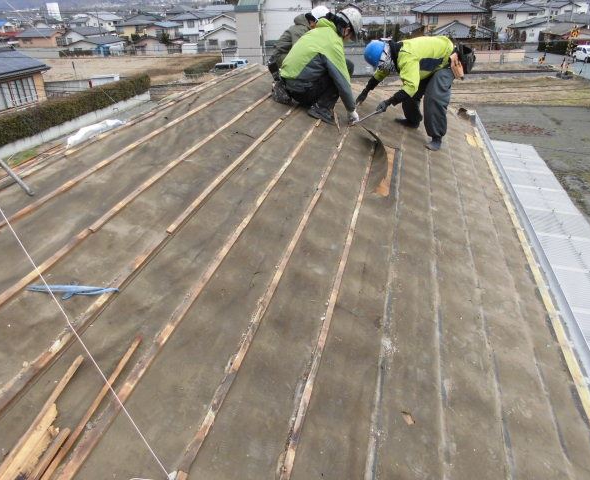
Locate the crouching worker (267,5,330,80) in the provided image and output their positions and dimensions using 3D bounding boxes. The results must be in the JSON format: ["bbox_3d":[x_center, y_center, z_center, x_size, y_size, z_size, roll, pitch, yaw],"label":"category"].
[{"bbox_3d":[0.099,-1.957,5.014,0.760,0.870,0.550,-6,26,-7],"label":"crouching worker"}]

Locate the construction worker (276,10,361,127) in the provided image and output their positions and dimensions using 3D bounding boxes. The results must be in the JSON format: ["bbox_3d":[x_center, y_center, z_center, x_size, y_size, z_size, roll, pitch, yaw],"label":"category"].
[{"bbox_3d":[0.189,-1.676,4.618,0.800,0.970,0.580,-6,26,-7],"label":"construction worker"}]

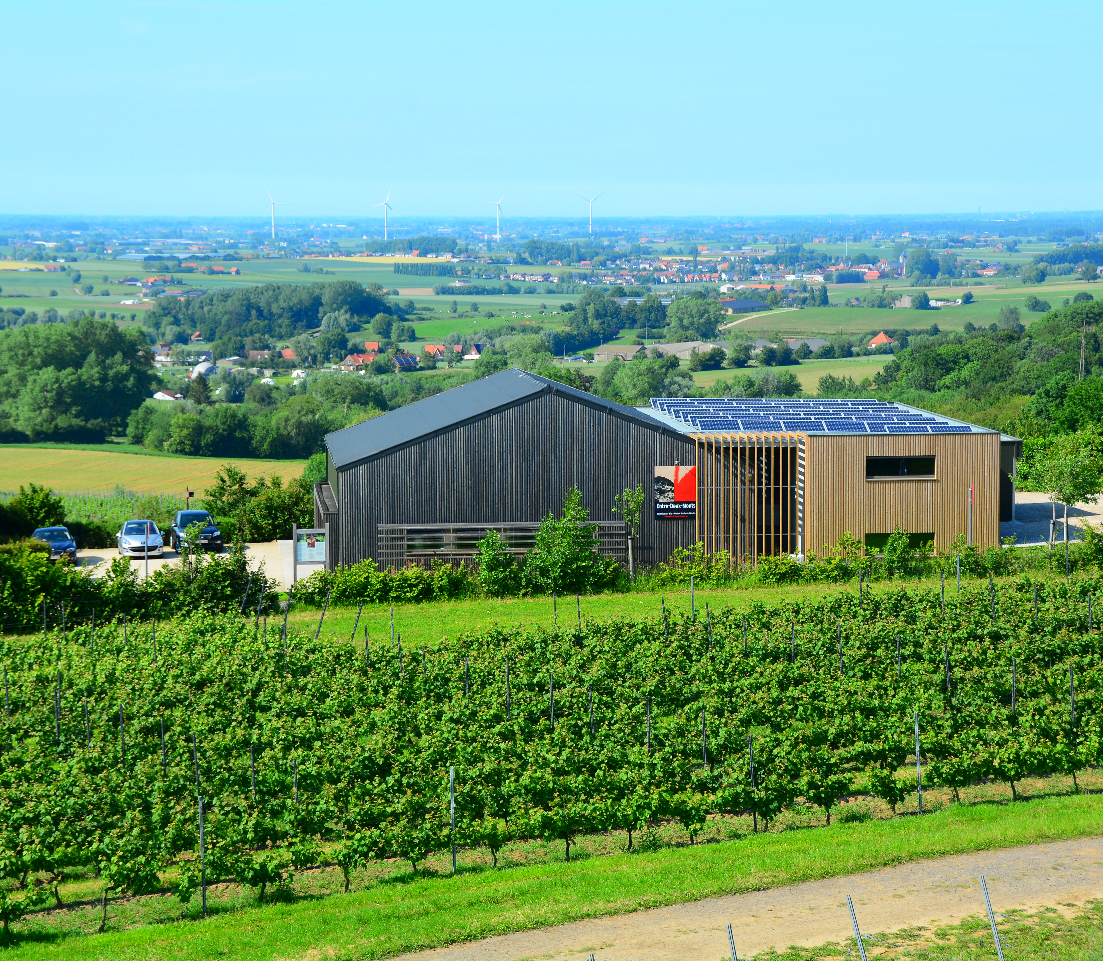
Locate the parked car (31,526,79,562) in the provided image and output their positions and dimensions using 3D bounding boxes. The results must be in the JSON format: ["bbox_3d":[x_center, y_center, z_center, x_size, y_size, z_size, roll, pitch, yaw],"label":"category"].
[{"bbox_3d":[-20.297,2.630,122.172,1.790,1.440,4.350,-1,5,-12],"label":"parked car"}]

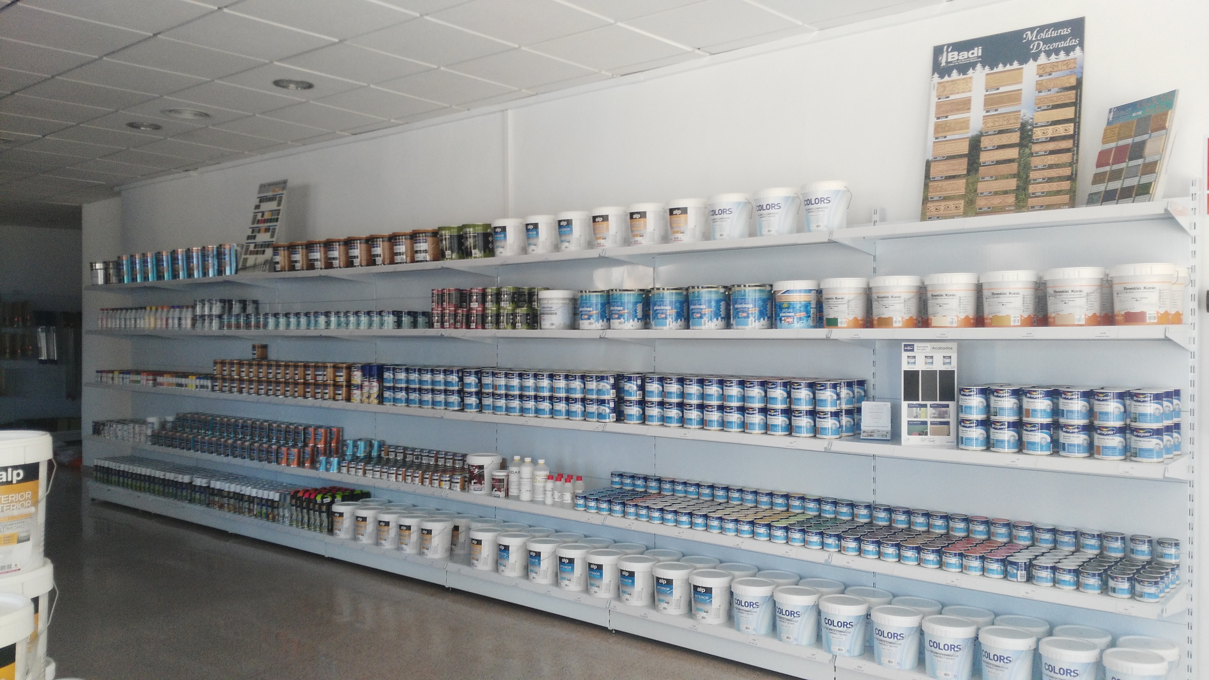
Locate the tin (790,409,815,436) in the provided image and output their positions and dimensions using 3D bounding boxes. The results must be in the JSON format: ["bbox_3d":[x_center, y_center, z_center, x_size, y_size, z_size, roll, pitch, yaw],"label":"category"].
[{"bbox_3d":[0.855,0.357,3.860,0.100,0.117,0.100,0,1,22],"label":"tin"}]

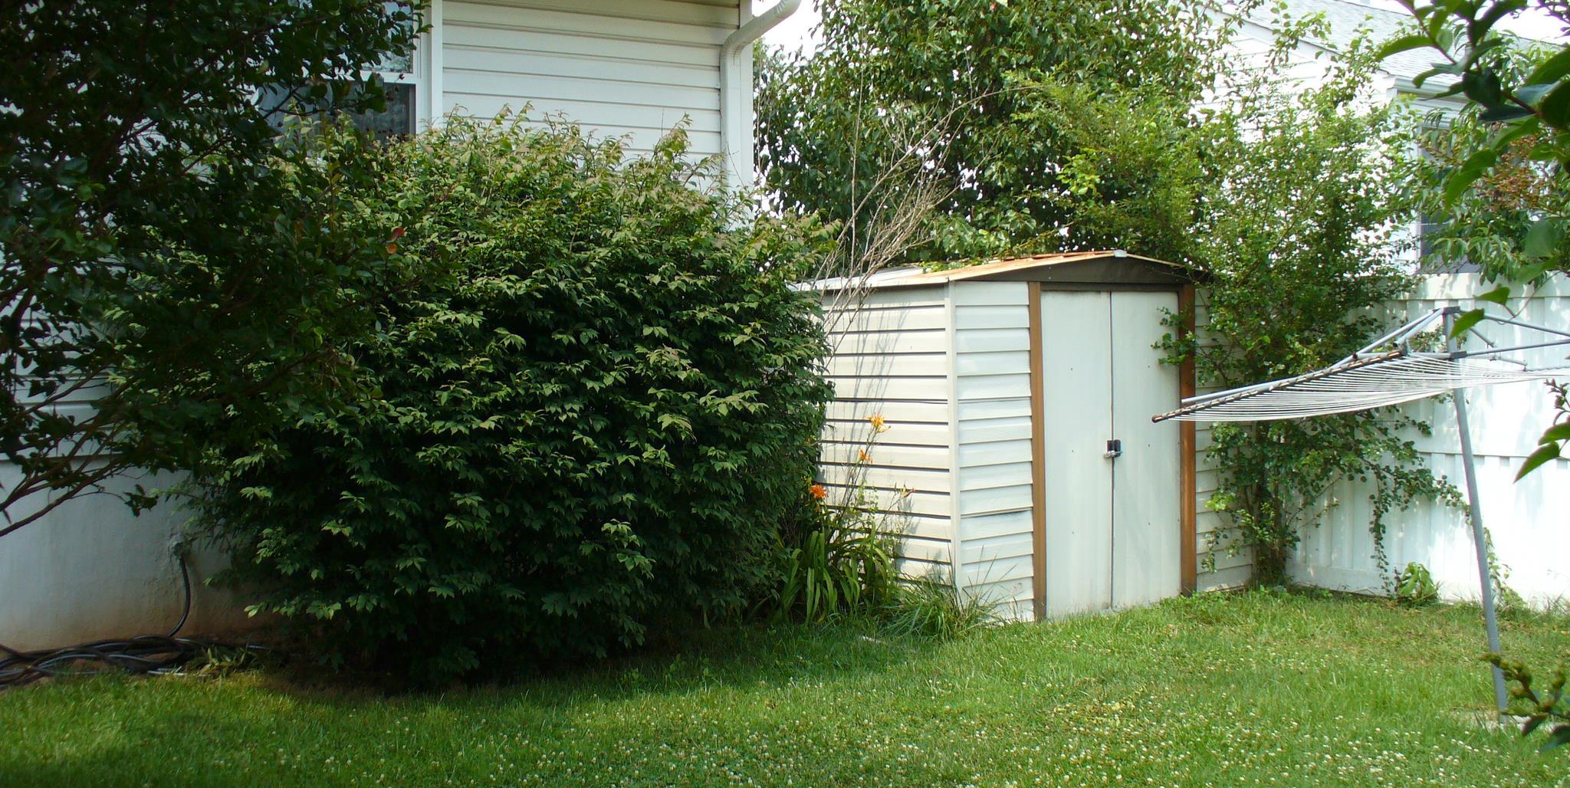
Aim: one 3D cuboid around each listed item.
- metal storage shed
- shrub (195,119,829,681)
[{"bbox_3d":[1.254,0.191,9.784,2.540,1.940,1.780,-3,2,-40],"label":"metal storage shed"},{"bbox_3d":[-1.320,-0.020,8.150,3.000,2.550,2.300,-2,2,-20],"label":"shrub"}]

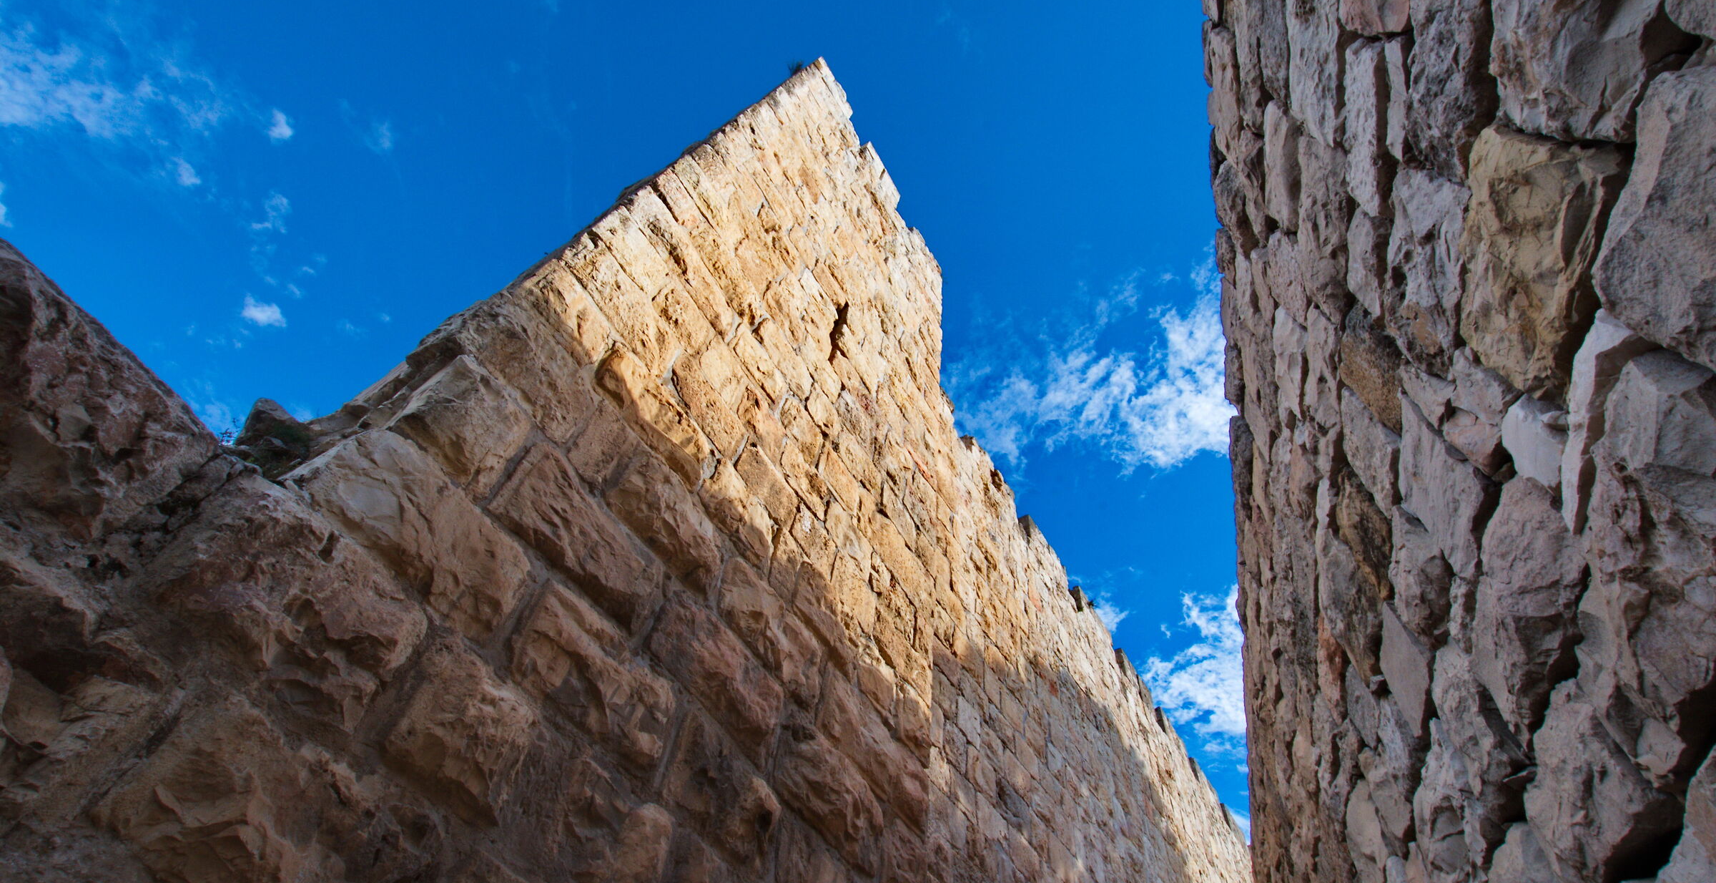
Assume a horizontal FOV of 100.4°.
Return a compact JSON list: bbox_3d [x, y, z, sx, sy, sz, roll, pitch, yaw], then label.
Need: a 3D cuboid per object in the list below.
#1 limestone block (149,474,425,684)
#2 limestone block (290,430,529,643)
[{"bbox_3d":[-1.478,0.445,1.810,0.300,0.336,0.538,-25,-62,20],"label":"limestone block"},{"bbox_3d":[-1.401,0.330,2.166,0.320,0.357,0.646,-25,-62,20],"label":"limestone block"}]

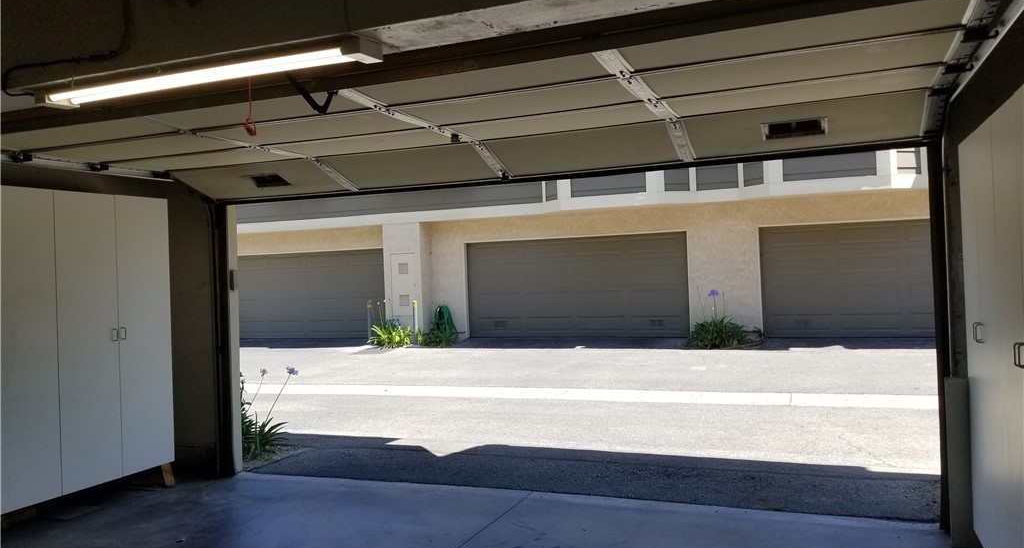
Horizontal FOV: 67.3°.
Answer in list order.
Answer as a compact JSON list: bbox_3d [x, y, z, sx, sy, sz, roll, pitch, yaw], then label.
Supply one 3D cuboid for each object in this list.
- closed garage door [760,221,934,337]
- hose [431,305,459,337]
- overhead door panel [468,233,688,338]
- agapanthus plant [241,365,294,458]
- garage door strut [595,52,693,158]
[{"bbox_3d":[7.141,0.081,14.107,4.880,2.140,0.100,-2,-1,22],"label":"closed garage door"},{"bbox_3d":[-1.538,1.048,17.238,0.680,0.740,0.220,-2,-1,22],"label":"hose"},{"bbox_3d":[1.310,0.304,16.442,4.880,2.140,0.100,-2,-1,22],"label":"overhead door panel"},{"bbox_3d":[-2.250,1.214,6.805,0.640,0.800,0.560,-2,-1,22],"label":"agapanthus plant"},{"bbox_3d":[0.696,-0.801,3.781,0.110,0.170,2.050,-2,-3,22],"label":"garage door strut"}]

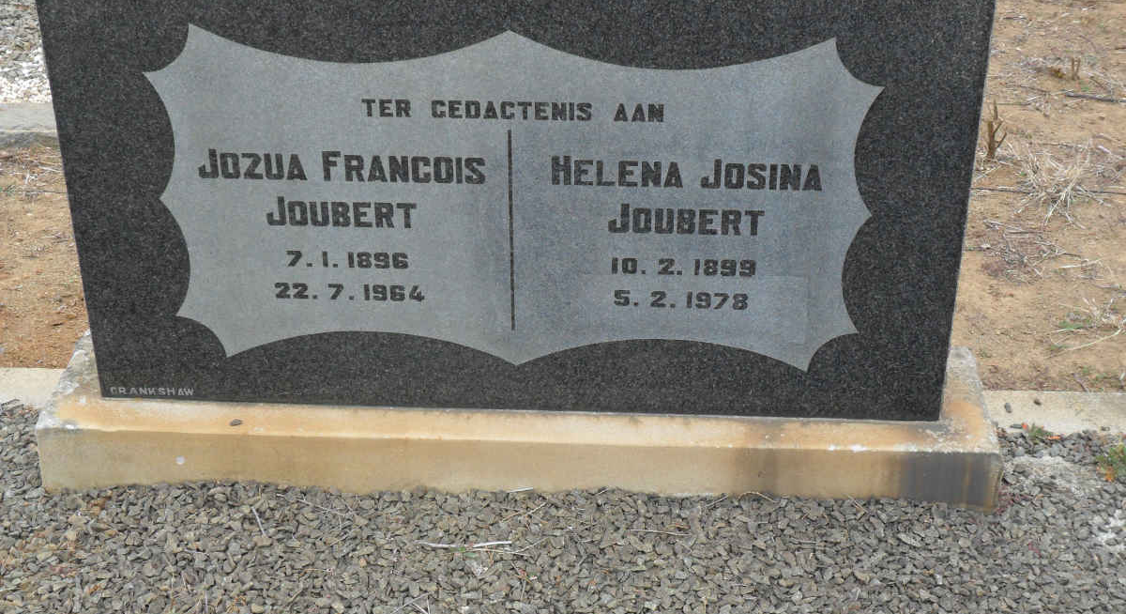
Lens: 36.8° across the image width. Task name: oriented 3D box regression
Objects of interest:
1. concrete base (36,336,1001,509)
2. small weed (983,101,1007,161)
[{"bbox_3d":[-0.063,0.159,2.425,1.309,0.104,0.262,1,31,2],"label":"concrete base"},{"bbox_3d":[0.839,-0.342,3.281,0.038,0.113,0.034,1,31,2],"label":"small weed"}]

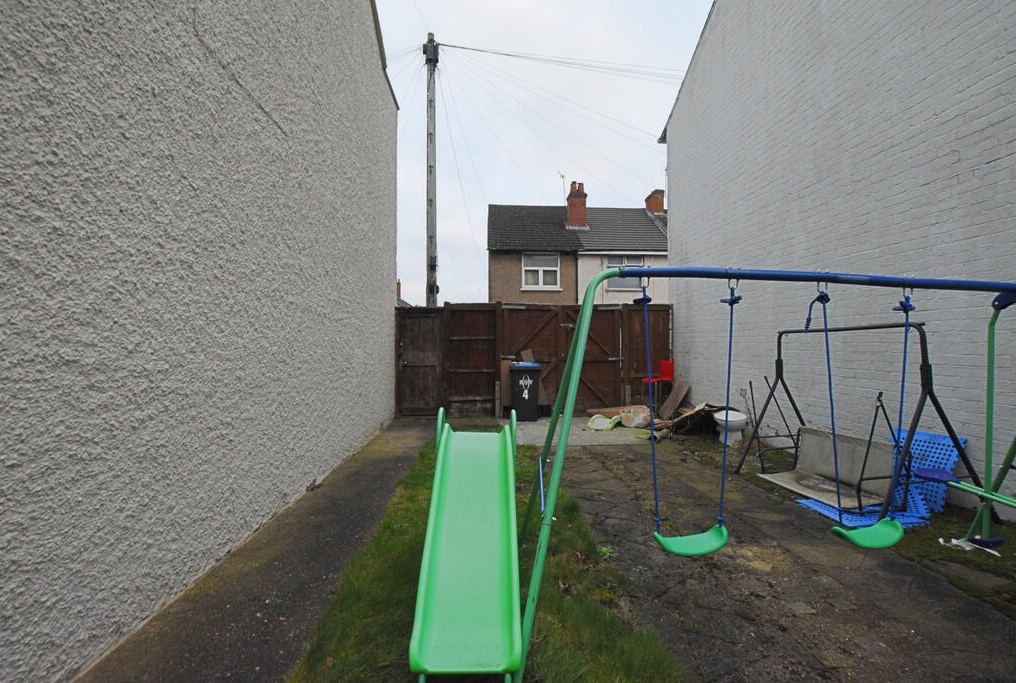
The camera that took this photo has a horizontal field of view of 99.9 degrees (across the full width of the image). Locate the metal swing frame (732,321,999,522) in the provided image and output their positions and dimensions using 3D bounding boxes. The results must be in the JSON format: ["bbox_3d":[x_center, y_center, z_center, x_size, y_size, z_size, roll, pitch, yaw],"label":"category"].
[{"bbox_3d":[2.870,0.595,3.630,1.010,1.400,1.460,0,0,-6],"label":"metal swing frame"}]

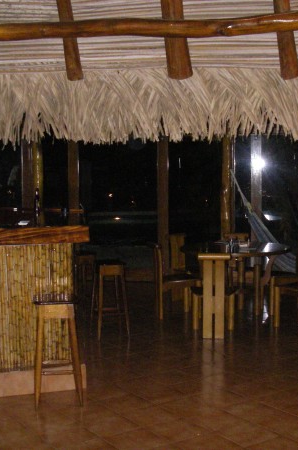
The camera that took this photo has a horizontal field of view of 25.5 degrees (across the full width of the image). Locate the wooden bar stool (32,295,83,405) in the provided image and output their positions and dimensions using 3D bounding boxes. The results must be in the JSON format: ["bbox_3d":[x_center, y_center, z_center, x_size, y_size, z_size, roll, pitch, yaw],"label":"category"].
[{"bbox_3d":[-0.635,0.897,4.798,0.360,0.735,0.370,0,5,-6],"label":"wooden bar stool"}]

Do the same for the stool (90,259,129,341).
[{"bbox_3d":[-0.370,0.754,6.623,0.350,0.725,0.360,-1,5,-16],"label":"stool"}]

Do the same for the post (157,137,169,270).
[{"bbox_3d":[0.230,-0.362,10.337,0.160,2.450,0.150,0,4,9],"label":"post"}]

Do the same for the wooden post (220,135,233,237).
[{"bbox_3d":[1.172,-0.351,10.026,0.180,2.450,0.170,0,4,9],"label":"wooden post"}]

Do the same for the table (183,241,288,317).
[{"bbox_3d":[1.025,0.646,7.738,1.240,0.760,1.240,0,5,0],"label":"table"}]

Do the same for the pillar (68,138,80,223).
[{"bbox_3d":[-1.207,-0.365,10.573,0.160,2.450,0.150,0,4,9],"label":"pillar"}]

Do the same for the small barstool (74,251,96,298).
[{"bbox_3d":[-0.735,0.684,7.480,0.350,0.725,0.350,-1,5,-17],"label":"small barstool"}]

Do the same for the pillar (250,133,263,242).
[{"bbox_3d":[1.656,-0.360,10.102,0.160,2.450,0.150,0,4,9],"label":"pillar"}]

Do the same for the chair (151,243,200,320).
[{"bbox_3d":[0.335,0.625,7.465,0.490,0.845,0.460,-2,5,-24],"label":"chair"}]

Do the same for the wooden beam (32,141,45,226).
[{"bbox_3d":[-1.335,-0.149,8.014,0.150,2.300,0.150,0,5,0],"label":"wooden beam"}]

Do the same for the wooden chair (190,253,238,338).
[{"bbox_3d":[0.670,0.684,6.707,0.460,0.850,0.490,0,5,6],"label":"wooden chair"}]

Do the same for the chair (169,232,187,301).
[{"bbox_3d":[0.570,0.579,8.613,0.470,0.880,0.470,-4,5,-44],"label":"chair"}]

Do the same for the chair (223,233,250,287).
[{"bbox_3d":[1.130,0.546,8.442,0.460,0.845,0.490,1,5,7],"label":"chair"}]

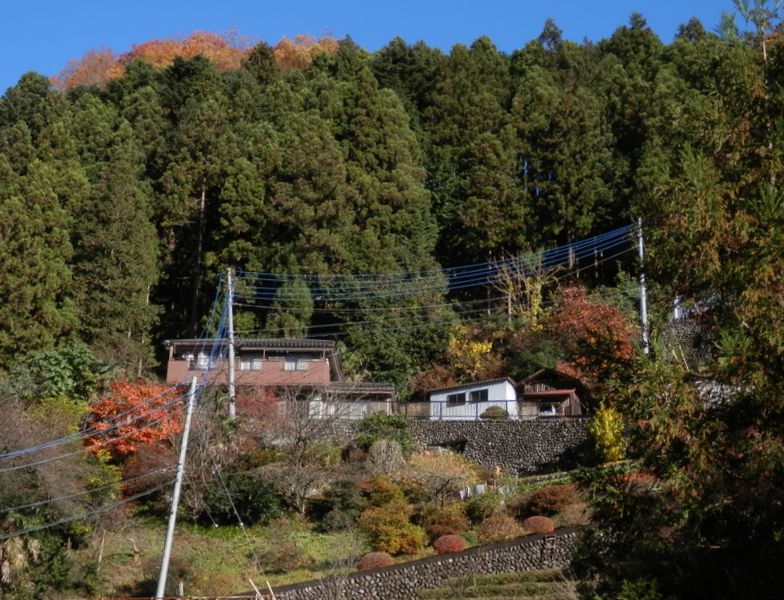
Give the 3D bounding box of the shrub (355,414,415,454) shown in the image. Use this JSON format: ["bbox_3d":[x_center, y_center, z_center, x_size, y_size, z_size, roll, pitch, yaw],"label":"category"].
[{"bbox_3d":[-0.397,7.219,66.000,3.170,2.330,2.540,0,-15,0],"label":"shrub"}]

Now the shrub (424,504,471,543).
[{"bbox_3d":[2.817,11.499,64.500,2.450,2.050,2.200,0,-10,0],"label":"shrub"}]

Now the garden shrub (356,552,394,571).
[{"bbox_3d":[-0.674,10.705,51.000,1.550,0.770,1.550,0,-15,0],"label":"garden shrub"}]

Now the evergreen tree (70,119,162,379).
[{"bbox_3d":[-21.491,-4.003,97.000,6.900,20.000,6.600,0,-10,0],"label":"evergreen tree"}]

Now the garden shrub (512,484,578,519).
[{"bbox_3d":[8.487,11.141,69.000,3.600,1.850,2.800,0,-10,0],"label":"garden shrub"}]

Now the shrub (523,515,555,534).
[{"bbox_3d":[6.574,10.074,56.000,1.440,0.900,1.440,0,-15,0],"label":"shrub"}]

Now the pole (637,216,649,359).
[{"bbox_3d":[18.101,-0.901,90.000,0.320,10.200,0.320,0,-10,0],"label":"pole"}]

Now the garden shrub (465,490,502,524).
[{"bbox_3d":[4.252,9.683,58.000,1.770,1.660,1.770,0,-15,0],"label":"garden shrub"}]

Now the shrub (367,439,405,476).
[{"bbox_3d":[-0.328,7.999,63.000,1.920,2.010,1.920,0,-15,0],"label":"shrub"}]

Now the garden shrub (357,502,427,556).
[{"bbox_3d":[-0.025,11.493,62.500,3.450,2.700,3.000,0,-10,0],"label":"garden shrub"}]

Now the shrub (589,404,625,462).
[{"bbox_3d":[11.172,6.953,65.000,1.880,3.020,1.780,0,-15,0],"label":"shrub"}]

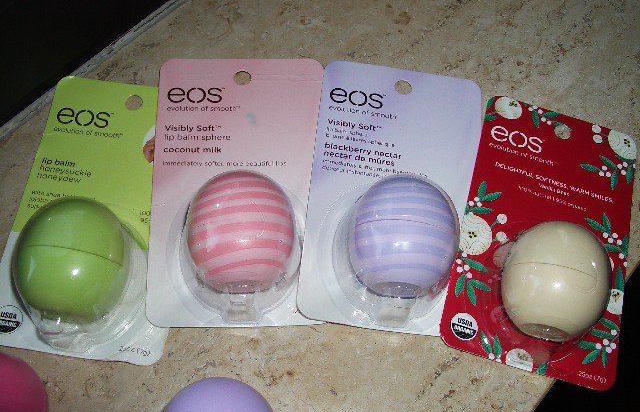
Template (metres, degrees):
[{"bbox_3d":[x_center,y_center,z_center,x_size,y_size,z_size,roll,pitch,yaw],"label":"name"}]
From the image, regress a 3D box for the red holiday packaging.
[{"bbox_3d":[0.098,0.005,0.257,0.071,0.042,0.118,16,71,1],"label":"red holiday packaging"}]

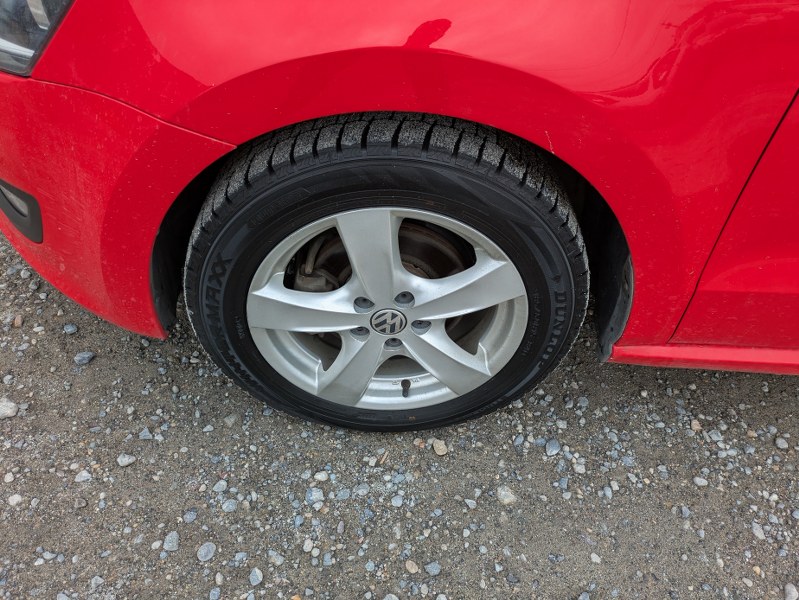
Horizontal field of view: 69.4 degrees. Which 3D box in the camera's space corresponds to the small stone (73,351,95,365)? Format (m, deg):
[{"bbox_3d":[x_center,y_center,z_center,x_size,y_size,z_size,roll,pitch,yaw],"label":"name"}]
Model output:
[{"bbox_3d":[-0.624,0.115,1.145,0.036,0.017,0.026,-18,47,-21],"label":"small stone"}]

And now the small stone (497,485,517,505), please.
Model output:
[{"bbox_3d":[0.176,0.325,0.963,0.027,0.017,0.033,-20,46,-22],"label":"small stone"}]

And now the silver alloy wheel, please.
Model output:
[{"bbox_3d":[-0.018,-0.010,0.910,0.412,0.412,0.150,0,42,-1],"label":"silver alloy wheel"}]

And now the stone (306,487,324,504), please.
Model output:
[{"bbox_3d":[-0.140,0.322,0.950,0.029,0.016,0.026,-7,44,-11],"label":"stone"}]

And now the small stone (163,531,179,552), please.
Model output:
[{"bbox_3d":[-0.348,0.371,0.886,0.022,0.014,0.029,-7,44,-11],"label":"small stone"}]

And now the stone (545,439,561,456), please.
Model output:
[{"bbox_3d":[0.274,0.264,1.032,0.027,0.017,0.030,0,42,-1],"label":"stone"}]

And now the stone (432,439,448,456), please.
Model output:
[{"bbox_3d":[0.073,0.263,1.028,0.020,0.013,0.031,-10,44,-14],"label":"stone"}]

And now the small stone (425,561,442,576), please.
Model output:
[{"bbox_3d":[0.050,0.406,0.872,0.024,0.013,0.020,3,43,0],"label":"small stone"}]

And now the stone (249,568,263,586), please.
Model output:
[{"bbox_3d":[-0.212,0.410,0.854,0.017,0.011,0.024,-1,43,-4],"label":"stone"}]

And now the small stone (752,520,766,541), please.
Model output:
[{"bbox_3d":[0.576,0.369,0.927,0.017,0.014,0.033,6,42,5],"label":"small stone"}]

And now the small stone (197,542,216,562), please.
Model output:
[{"bbox_3d":[-0.294,0.385,0.882,0.024,0.017,0.028,12,43,11],"label":"small stone"}]

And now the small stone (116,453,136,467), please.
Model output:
[{"bbox_3d":[-0.466,0.273,0.985,0.028,0.014,0.022,3,43,0],"label":"small stone"}]

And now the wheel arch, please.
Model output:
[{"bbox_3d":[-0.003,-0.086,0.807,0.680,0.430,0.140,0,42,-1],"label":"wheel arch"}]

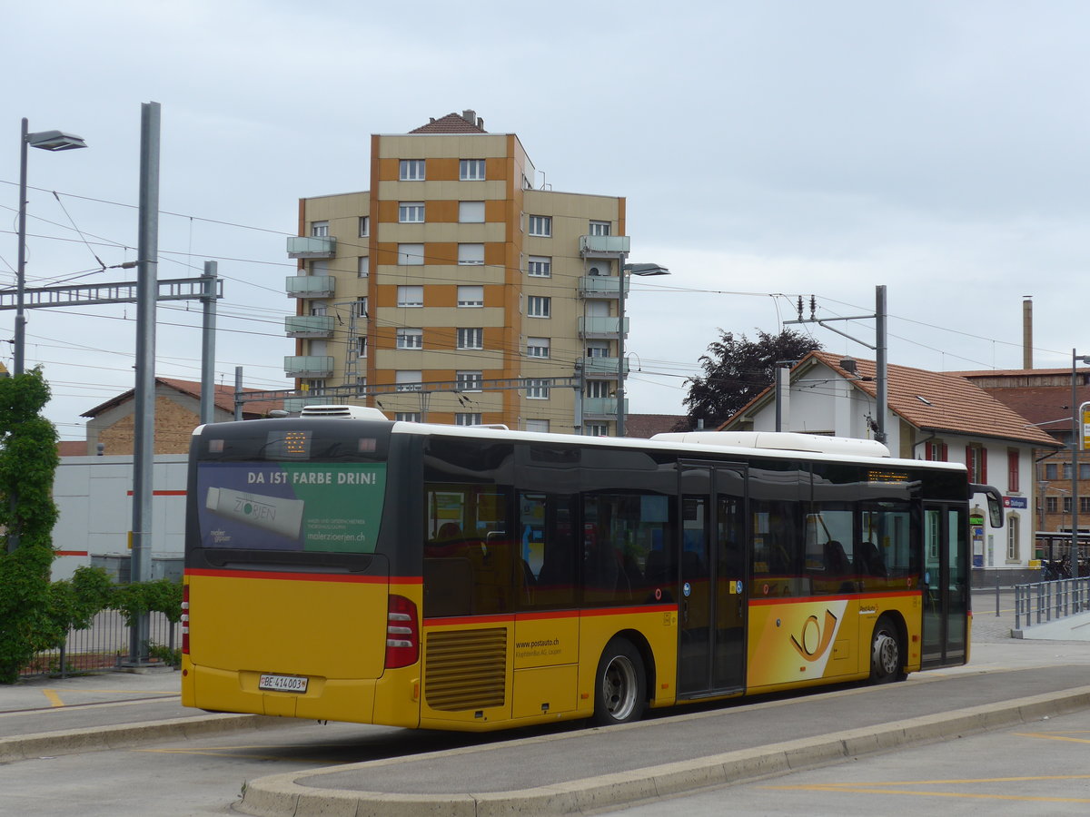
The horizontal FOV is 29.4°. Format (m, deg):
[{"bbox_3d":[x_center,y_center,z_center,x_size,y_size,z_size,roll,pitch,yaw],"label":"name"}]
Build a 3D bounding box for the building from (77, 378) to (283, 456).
[{"bbox_3d":[-21.233,4.224,144.329,12.000,11.300,21.000,-1,-3,23],"label":"building"}]

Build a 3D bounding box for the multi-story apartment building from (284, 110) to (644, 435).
[{"bbox_3d":[-6.041,-5.128,143.786,23.400,30.200,18.000,0,-3,3],"label":"multi-story apartment building"}]

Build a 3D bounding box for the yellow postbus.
[{"bbox_3d":[1.171,1.693,22.420,2.600,3.100,12.000,-2,-4,34],"label":"yellow postbus"}]

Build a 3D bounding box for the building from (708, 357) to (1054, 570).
[{"bbox_3d":[16.845,2.828,100.858,10.900,9.930,17.300,-2,-4,34],"label":"building"}]

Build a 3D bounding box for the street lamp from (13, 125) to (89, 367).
[{"bbox_3d":[-6.205,-0.119,25.763,0.970,6.950,0.420,-1,-4,31],"label":"street lamp"}]

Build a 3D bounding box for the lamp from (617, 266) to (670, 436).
[{"bbox_3d":[1.778,0.626,37.661,0.970,6.950,0.420,-1,-4,31],"label":"lamp"}]

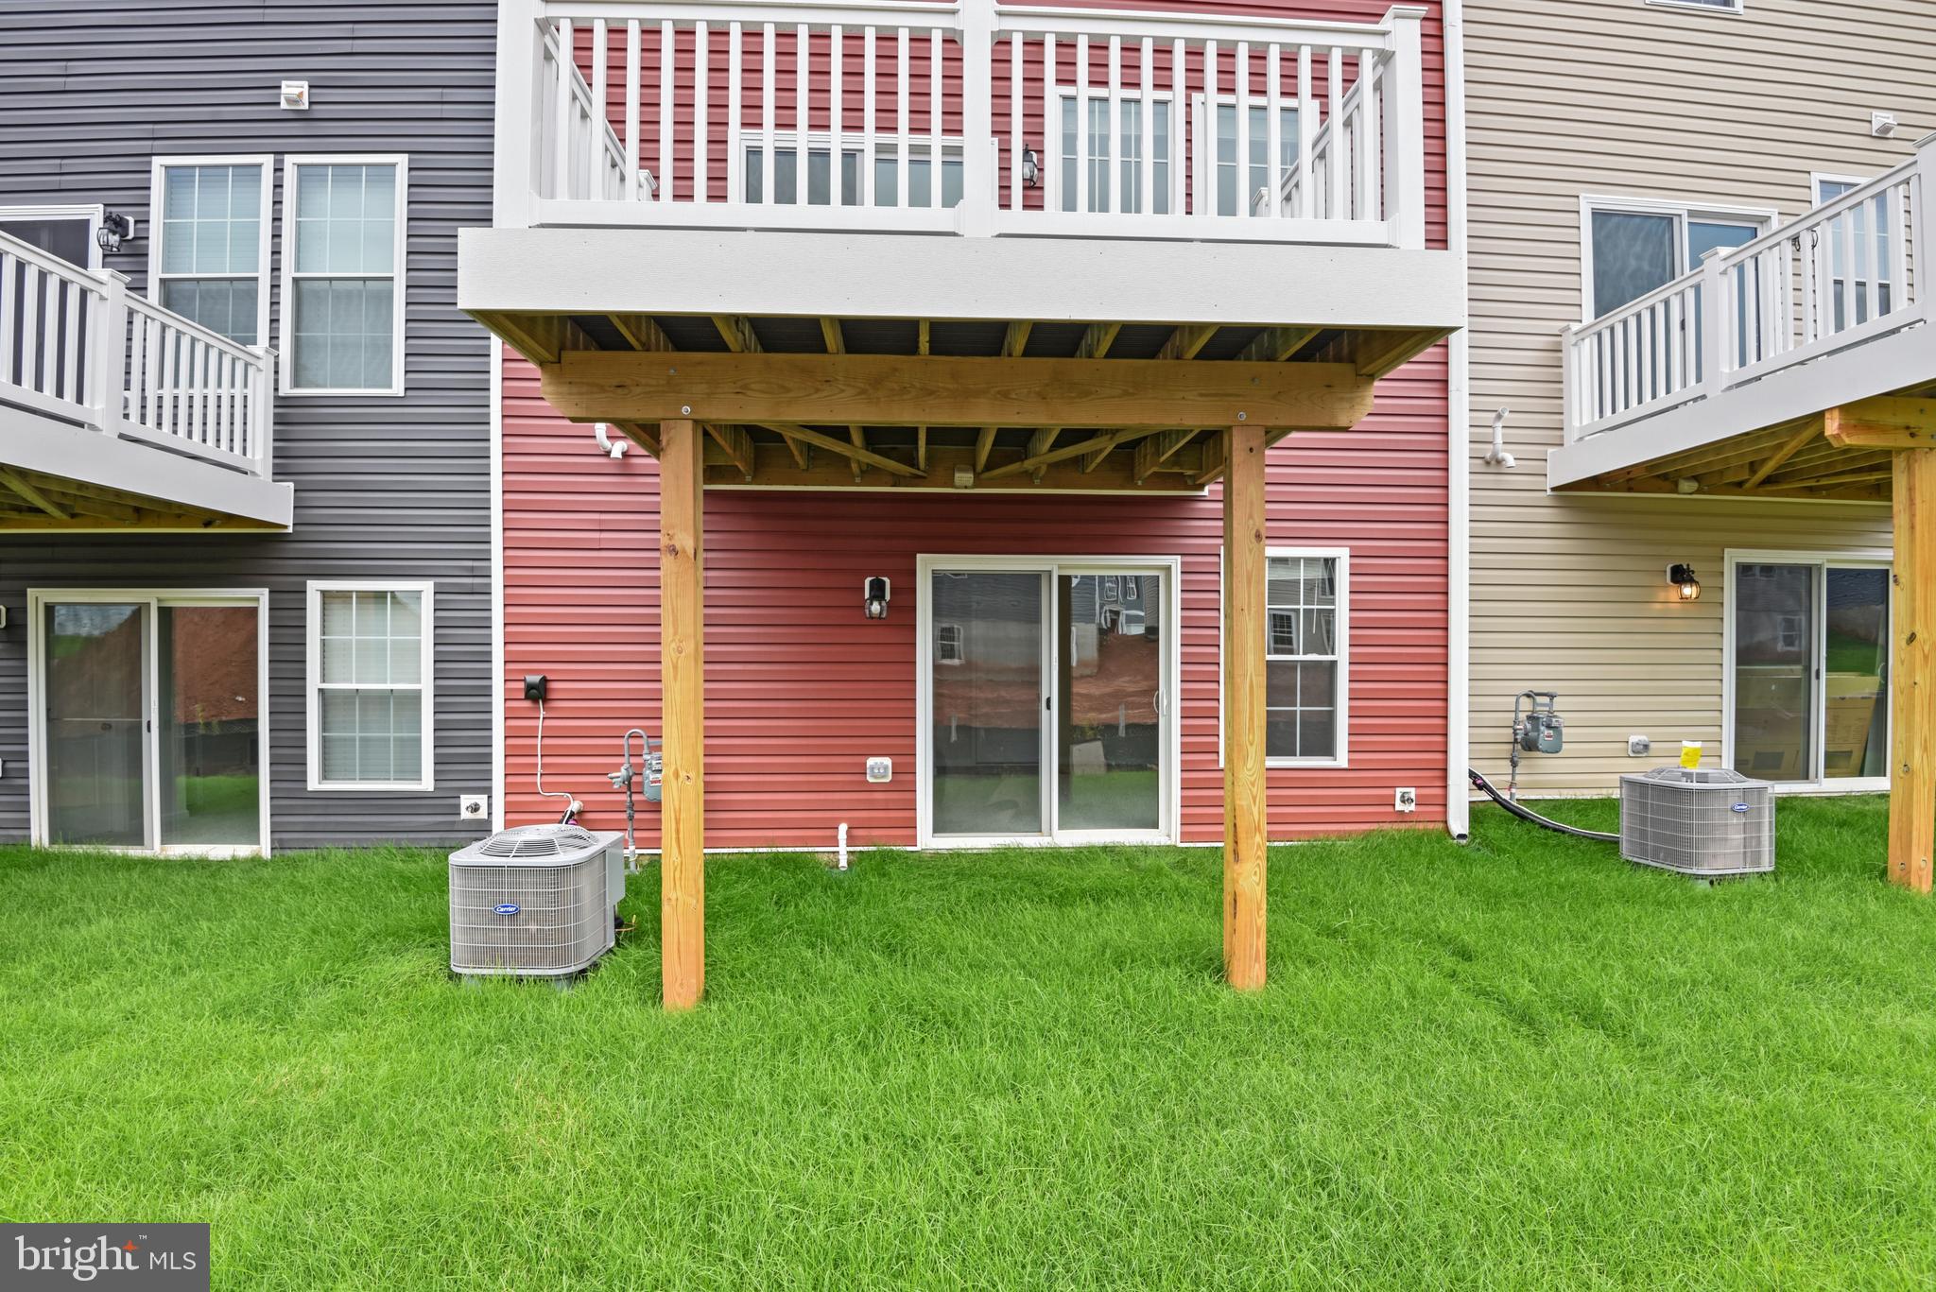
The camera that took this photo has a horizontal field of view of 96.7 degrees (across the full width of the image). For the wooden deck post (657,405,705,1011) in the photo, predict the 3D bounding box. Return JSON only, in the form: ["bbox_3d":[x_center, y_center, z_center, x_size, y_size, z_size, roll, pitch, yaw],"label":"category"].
[{"bbox_3d":[-1.233,0.292,3.734,0.140,2.500,0.140,0,0,-4],"label":"wooden deck post"}]

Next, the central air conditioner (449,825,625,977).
[{"bbox_3d":[-2.058,1.180,4.210,0.600,0.620,0.600,0,0,-2],"label":"central air conditioner"}]

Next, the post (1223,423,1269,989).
[{"bbox_3d":[1.244,0.277,3.886,0.140,2.485,0.140,0,0,-4],"label":"post"}]

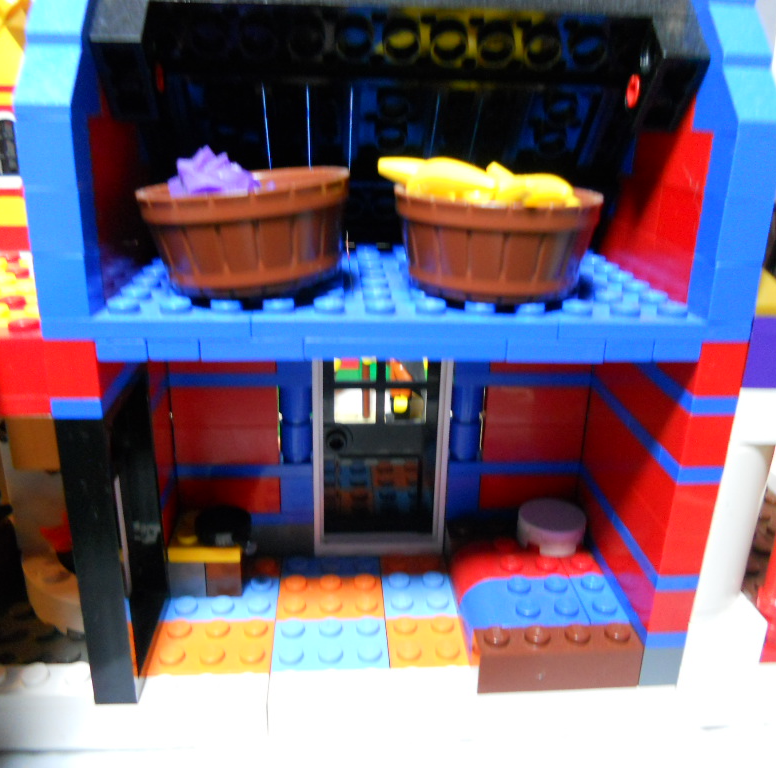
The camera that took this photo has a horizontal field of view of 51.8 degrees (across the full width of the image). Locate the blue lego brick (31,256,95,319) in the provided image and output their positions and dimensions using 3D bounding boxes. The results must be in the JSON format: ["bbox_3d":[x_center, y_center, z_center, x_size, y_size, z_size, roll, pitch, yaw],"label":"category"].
[{"bbox_3d":[-0.049,-0.016,0.123,0.008,0.010,0.008,0,21,-4],"label":"blue lego brick"}]

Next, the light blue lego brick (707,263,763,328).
[{"bbox_3d":[0.055,-0.016,0.131,0.008,0.010,0.008,0,21,-5],"label":"light blue lego brick"}]

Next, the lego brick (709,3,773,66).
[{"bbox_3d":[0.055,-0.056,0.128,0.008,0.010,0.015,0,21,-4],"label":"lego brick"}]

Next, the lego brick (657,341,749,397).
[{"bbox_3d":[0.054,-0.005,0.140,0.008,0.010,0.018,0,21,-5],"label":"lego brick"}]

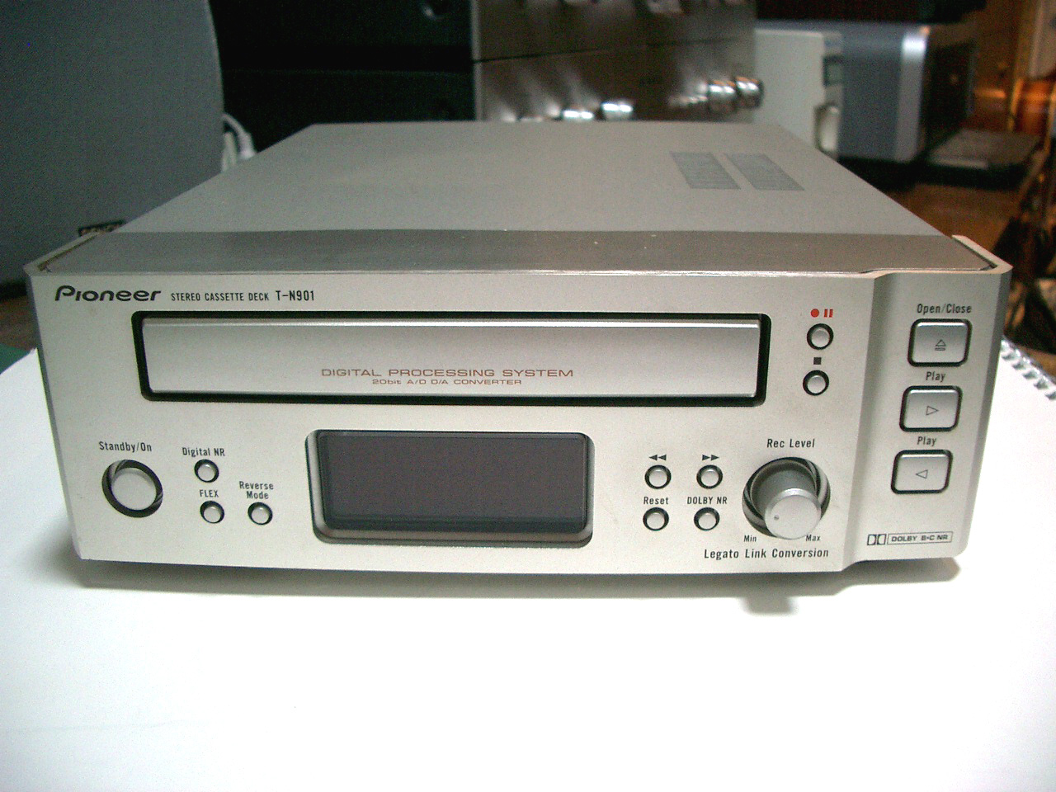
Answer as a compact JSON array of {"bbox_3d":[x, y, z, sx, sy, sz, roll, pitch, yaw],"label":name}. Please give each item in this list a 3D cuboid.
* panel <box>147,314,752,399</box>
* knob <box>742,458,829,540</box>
[{"bbox_3d":[-0.017,-0.009,0.228,0.132,0.017,0.006,0,21,2],"label":"panel"},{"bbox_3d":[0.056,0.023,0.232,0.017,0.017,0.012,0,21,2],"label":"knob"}]

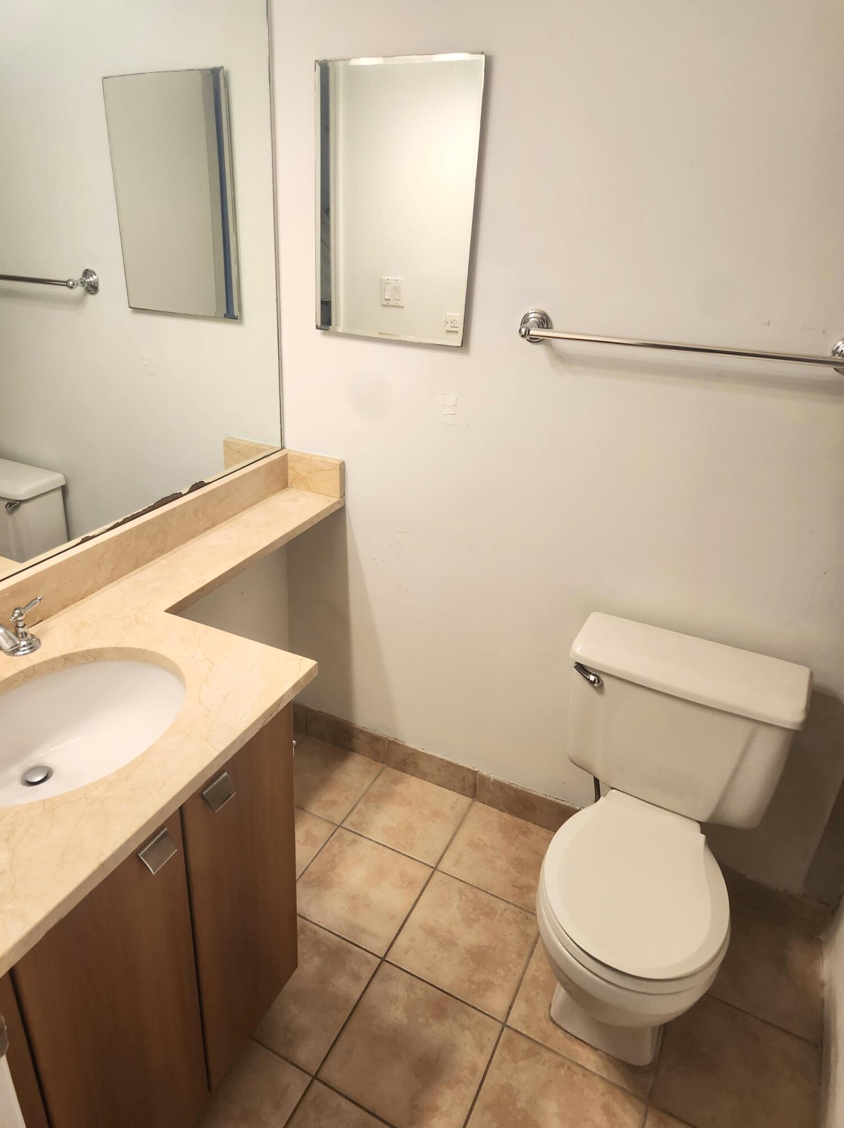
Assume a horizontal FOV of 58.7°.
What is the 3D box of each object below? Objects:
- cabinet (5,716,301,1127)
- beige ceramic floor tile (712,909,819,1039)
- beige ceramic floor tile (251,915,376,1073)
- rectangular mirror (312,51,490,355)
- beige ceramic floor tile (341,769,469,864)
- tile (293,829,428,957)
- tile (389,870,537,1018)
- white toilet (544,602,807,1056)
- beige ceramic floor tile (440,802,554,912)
[{"bbox_3d":[-0.639,0.651,1.426,0.535,0.830,0.660,16,30,20],"label":"cabinet"},{"bbox_3d":[0.820,1.000,1.891,0.320,0.012,0.289,16,30,22],"label":"beige ceramic floor tile"},{"bbox_3d":[-0.301,0.983,1.752,0.307,0.012,0.298,16,30,22],"label":"beige ceramic floor tile"},{"bbox_3d":[-0.063,-0.794,1.674,0.392,0.560,0.025,16,30,20],"label":"rectangular mirror"},{"bbox_3d":[-0.033,0.751,2.236,0.307,0.012,0.273,16,30,22],"label":"beige ceramic floor tile"},{"bbox_3d":[-0.164,0.865,1.999,0.307,0.012,0.298,16,30,22],"label":"tile"},{"bbox_3d":[0.117,0.948,1.883,0.307,0.012,0.298,16,30,22],"label":"tile"},{"bbox_3d":[0.479,0.646,1.681,0.485,0.760,0.660,16,30,20],"label":"white toilet"},{"bbox_3d":[0.250,0.834,2.122,0.307,0.012,0.278,16,30,22],"label":"beige ceramic floor tile"}]

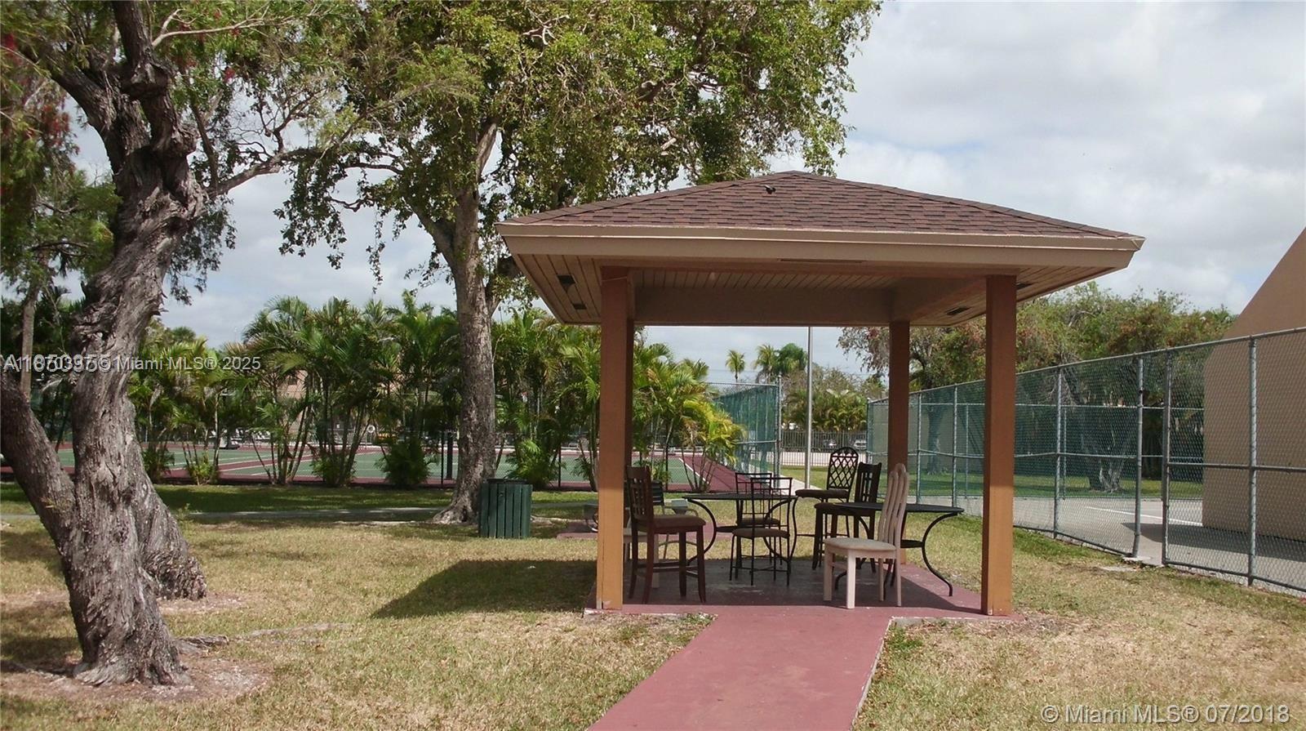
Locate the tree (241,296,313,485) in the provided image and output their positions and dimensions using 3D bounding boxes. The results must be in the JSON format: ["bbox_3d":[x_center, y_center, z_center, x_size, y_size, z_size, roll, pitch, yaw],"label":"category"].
[{"bbox_3d":[-7.238,0.492,24.000,1.450,3.650,1.500,1,-3,0],"label":"tree"}]

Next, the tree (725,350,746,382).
[{"bbox_3d":[9.294,3.499,140.000,2.500,10.600,2.500,1,-3,0],"label":"tree"}]

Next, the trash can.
[{"bbox_3d":[-1.820,1.758,15.350,0.610,0.755,0.610,1,-3,0],"label":"trash can"}]

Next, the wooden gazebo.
[{"bbox_3d":[1.146,0.155,11.166,4.470,3.604,5.305,1,-3,0],"label":"wooden gazebo"}]

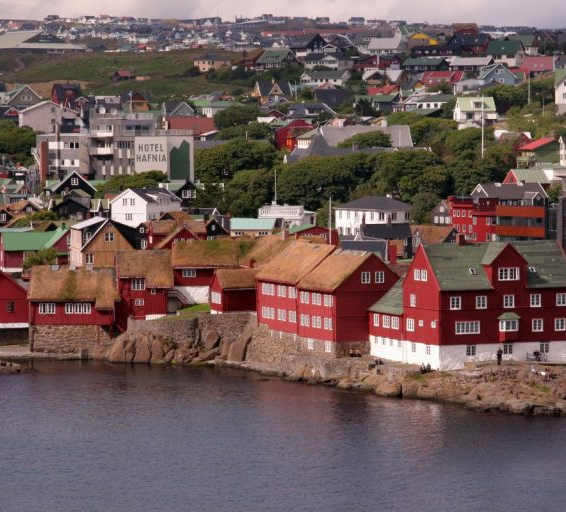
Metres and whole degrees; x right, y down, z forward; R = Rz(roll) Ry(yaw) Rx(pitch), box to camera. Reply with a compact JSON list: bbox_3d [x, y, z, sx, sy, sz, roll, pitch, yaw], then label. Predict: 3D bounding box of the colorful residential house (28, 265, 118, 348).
[{"bbox_3d":[-25.442,6.407,354.672,10.700,9.800,8.000,0,3,1],"label":"colorful residential house"}]

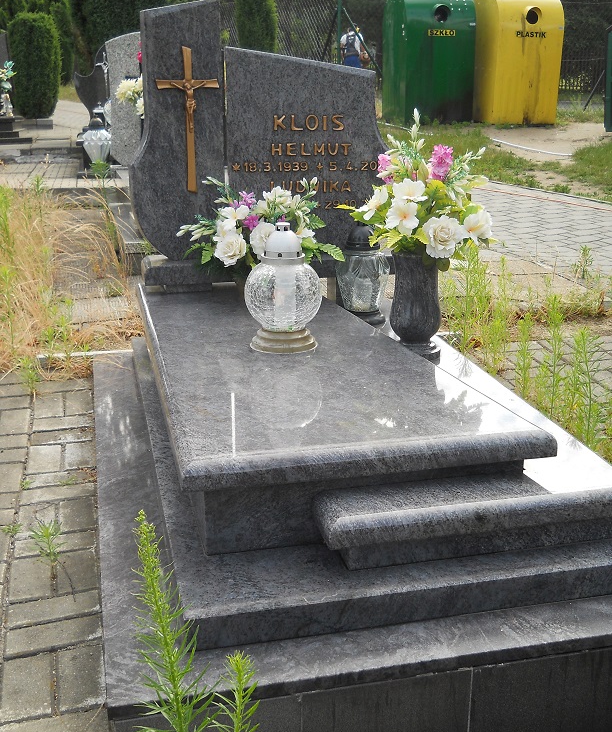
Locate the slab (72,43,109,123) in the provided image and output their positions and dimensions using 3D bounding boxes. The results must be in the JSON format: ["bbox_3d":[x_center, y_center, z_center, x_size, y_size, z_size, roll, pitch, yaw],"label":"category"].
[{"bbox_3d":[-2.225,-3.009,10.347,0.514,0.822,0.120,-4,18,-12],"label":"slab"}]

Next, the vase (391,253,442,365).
[{"bbox_3d":[0.328,-0.177,2.871,0.158,0.324,0.160,-1,17,0],"label":"vase"}]

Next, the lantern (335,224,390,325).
[{"bbox_3d":[0.195,-0.316,3.294,0.194,0.333,0.196,-1,17,0],"label":"lantern"}]

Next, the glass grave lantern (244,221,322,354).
[{"bbox_3d":[-0.061,-0.221,2.679,0.219,0.359,0.219,-1,17,0],"label":"glass grave lantern"}]

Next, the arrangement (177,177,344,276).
[{"bbox_3d":[-0.150,-0.459,3.303,0.575,0.353,0.330,-4,18,-12],"label":"arrangement"}]

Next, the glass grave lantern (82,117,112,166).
[{"bbox_3d":[-1.833,-1.960,8.512,0.263,0.451,0.270,-4,18,-12],"label":"glass grave lantern"}]

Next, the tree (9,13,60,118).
[{"bbox_3d":[-4.398,-4.876,15.698,0.801,1.658,0.900,-4,18,-12],"label":"tree"}]

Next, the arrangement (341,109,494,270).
[{"bbox_3d":[0.323,-0.499,2.770,0.457,0.446,0.412,-4,18,-12],"label":"arrangement"}]

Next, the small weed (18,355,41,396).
[{"bbox_3d":[-0.975,0.030,3.407,0.074,0.140,0.080,-4,18,-12],"label":"small weed"}]

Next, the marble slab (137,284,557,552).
[{"bbox_3d":[-0.037,0.021,2.810,0.798,0.194,1.761,-4,18,-12],"label":"marble slab"}]

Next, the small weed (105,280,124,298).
[{"bbox_3d":[-0.967,-0.392,4.883,0.099,0.082,0.100,-4,18,-12],"label":"small weed"}]

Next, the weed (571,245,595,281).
[{"bbox_3d":[1.461,-0.548,5.097,0.133,0.177,0.110,-4,18,-12],"label":"weed"}]

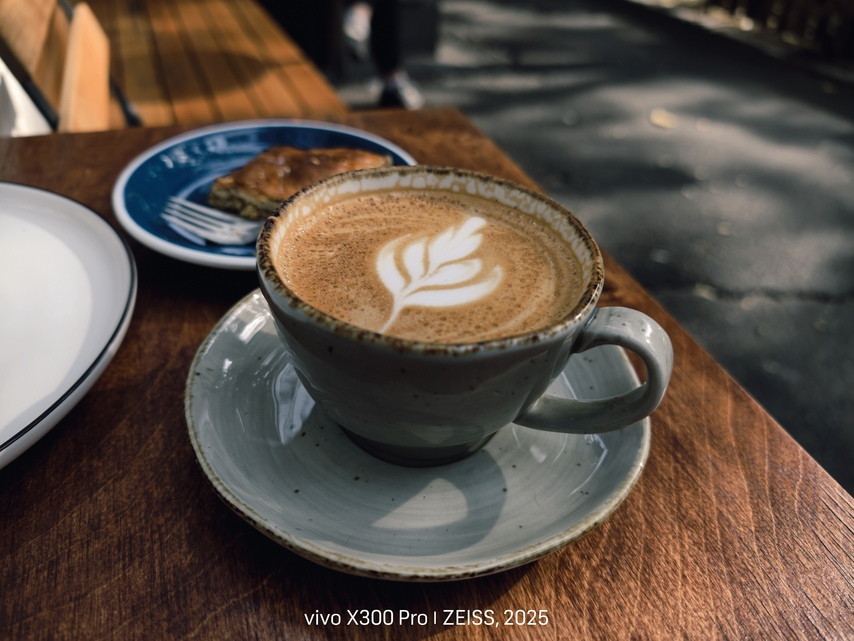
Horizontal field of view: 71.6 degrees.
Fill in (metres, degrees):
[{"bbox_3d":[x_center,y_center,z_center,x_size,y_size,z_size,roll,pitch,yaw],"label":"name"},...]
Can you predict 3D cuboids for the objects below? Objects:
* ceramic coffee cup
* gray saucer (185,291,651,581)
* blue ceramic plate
[{"bbox_3d":[0.011,0.006,0.195,0.128,0.067,0.101,19,40,15],"label":"ceramic coffee cup"},{"bbox_3d":[-0.003,0.024,0.216,0.156,0.021,0.156,4,39,-3],"label":"gray saucer"},{"bbox_3d":[-0.077,-0.065,0.314,0.161,0.022,0.161,4,39,-3],"label":"blue ceramic plate"}]

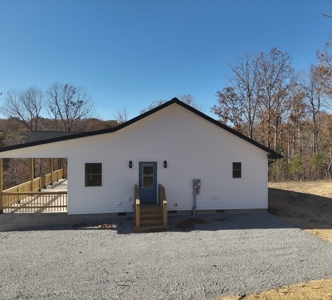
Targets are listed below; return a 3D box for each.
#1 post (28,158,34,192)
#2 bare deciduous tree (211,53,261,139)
[{"bbox_3d":[-8.210,1.560,16.950,0.200,2.470,0.200,0,0,-9],"label":"post"},{"bbox_3d":[8.500,-4.500,34.000,6.200,14.900,6.200,0,0,12],"label":"bare deciduous tree"}]

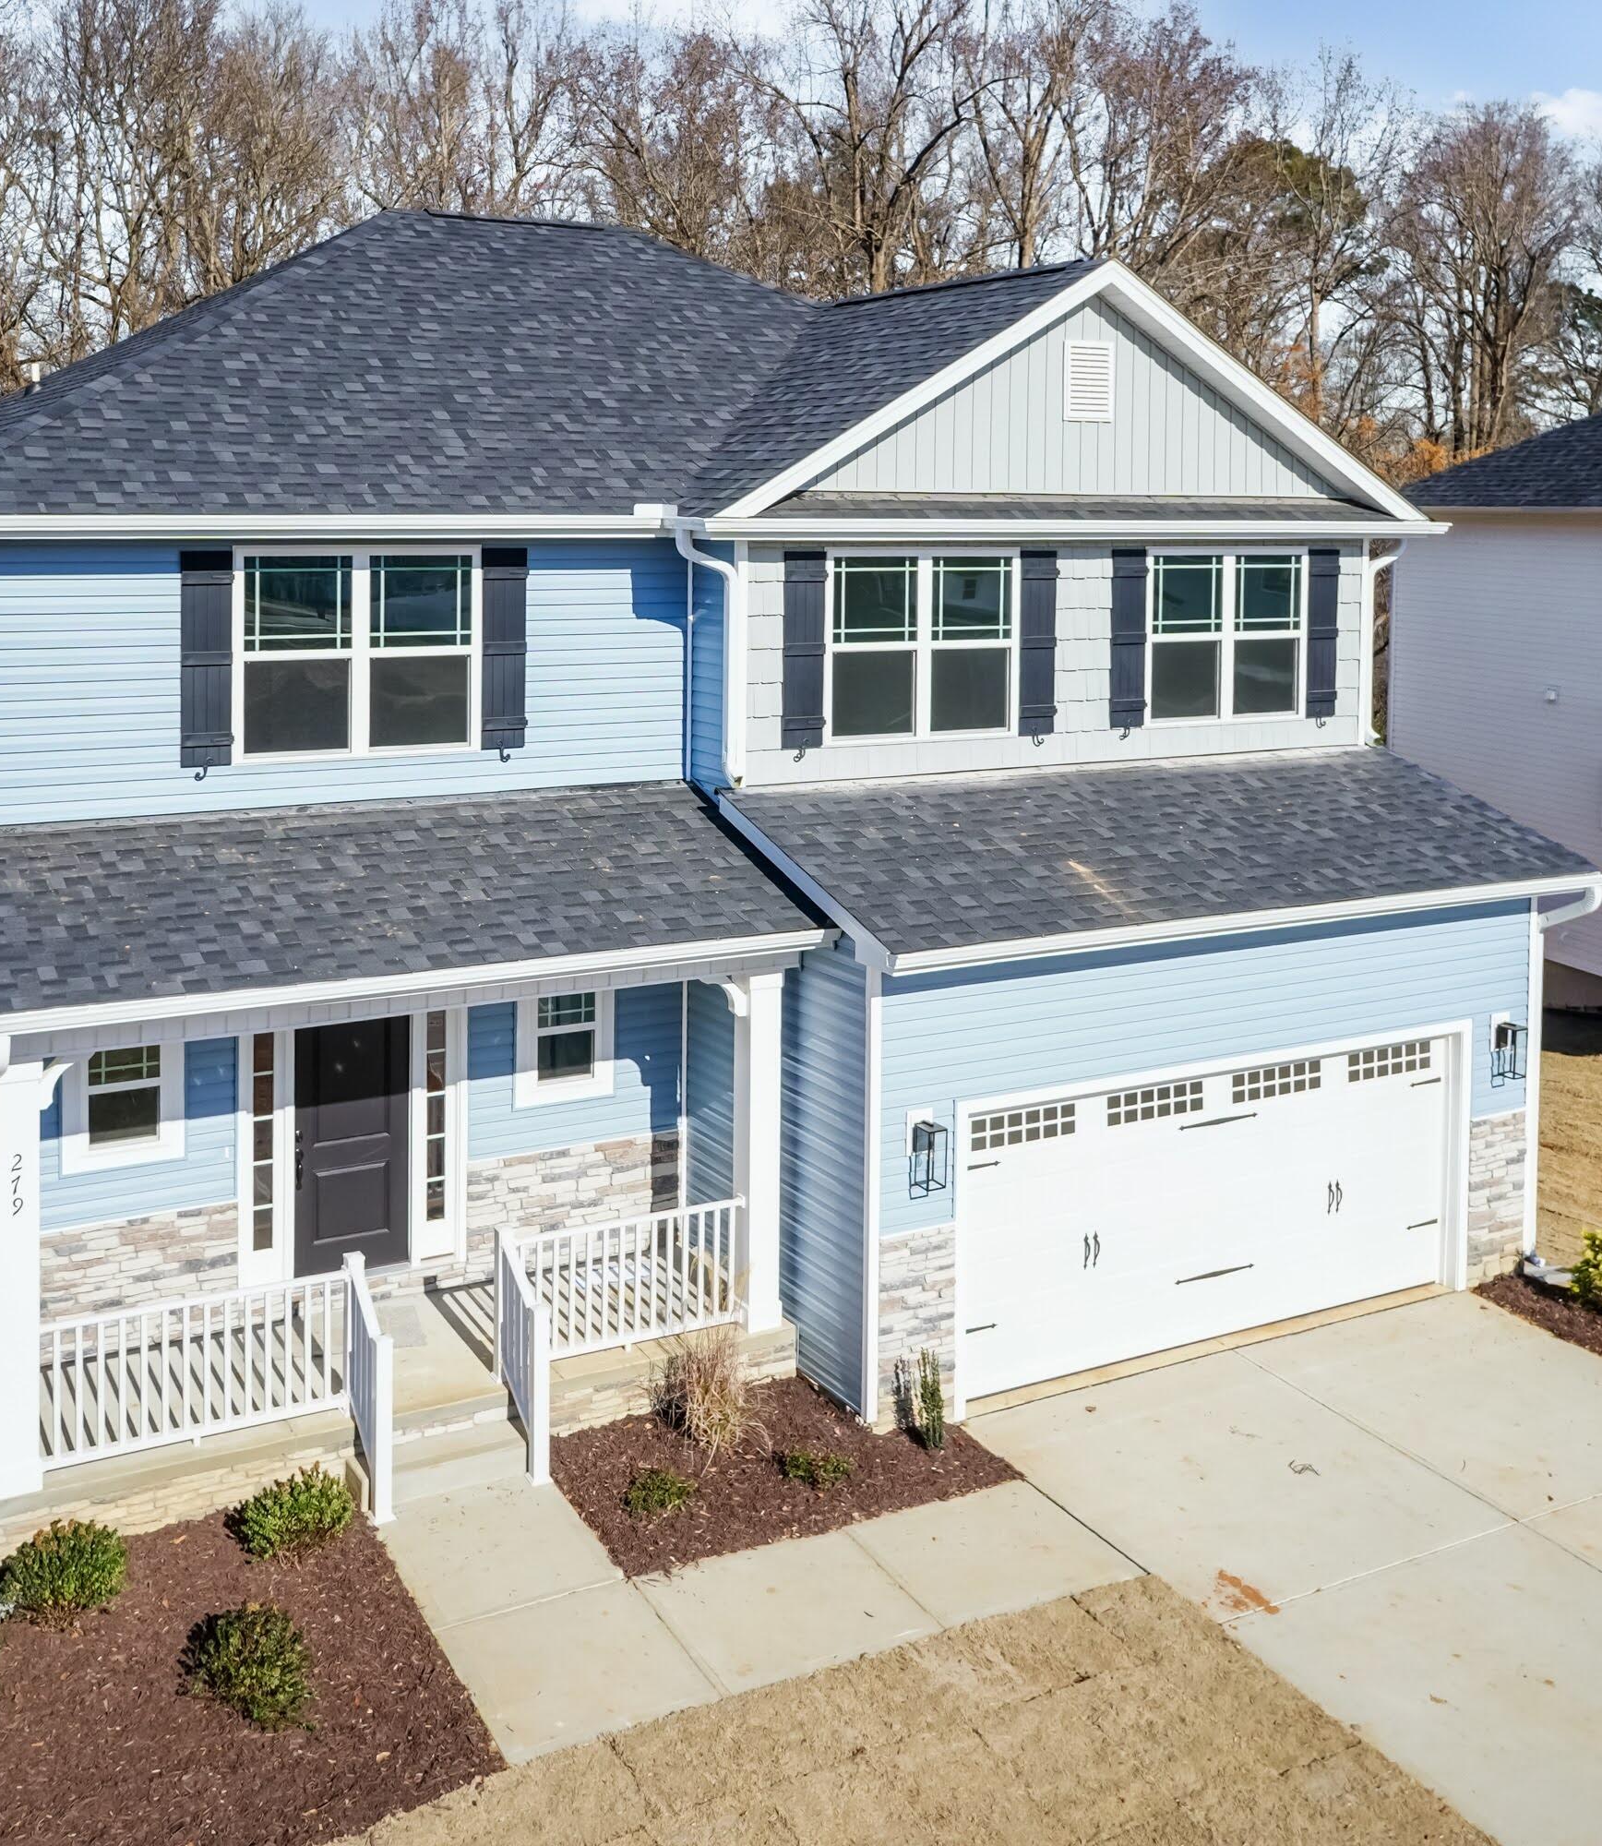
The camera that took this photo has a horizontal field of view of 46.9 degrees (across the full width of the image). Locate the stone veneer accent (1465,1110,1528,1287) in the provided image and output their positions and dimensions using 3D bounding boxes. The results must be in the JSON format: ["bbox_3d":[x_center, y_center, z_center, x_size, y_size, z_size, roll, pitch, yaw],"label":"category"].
[{"bbox_3d":[6.211,2.437,16.377,0.723,1.536,0.081,-5,11,-28],"label":"stone veneer accent"}]

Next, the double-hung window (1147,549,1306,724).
[{"bbox_3d":[3.981,-2.679,17.245,1.820,1.580,0.120,-5,11,-26],"label":"double-hung window"}]

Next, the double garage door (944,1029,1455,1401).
[{"bbox_3d":[3.357,2.325,15.077,4.900,2.200,0.150,-5,11,-26],"label":"double garage door"}]

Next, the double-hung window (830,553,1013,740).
[{"bbox_3d":[1.083,-2.391,15.858,1.871,1.627,0.110,-5,11,-28],"label":"double-hung window"}]

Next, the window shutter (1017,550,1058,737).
[{"bbox_3d":[2.116,-2.467,16.316,0.385,1.620,0.060,-5,11,-26],"label":"window shutter"}]

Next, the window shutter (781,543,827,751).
[{"bbox_3d":[0.041,-2.260,15.339,0.386,1.627,0.060,-5,11,-28],"label":"window shutter"}]

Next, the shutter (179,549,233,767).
[{"bbox_3d":[-4.471,-1.985,13.904,0.366,1.627,0.060,-5,11,-28],"label":"shutter"}]

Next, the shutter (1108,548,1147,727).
[{"bbox_3d":[2.985,-2.575,16.731,0.385,1.600,0.060,-5,11,-26],"label":"shutter"}]

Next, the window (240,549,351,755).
[{"bbox_3d":[-3.916,-2.089,14.311,0.850,1.520,0.120,-5,11,-26],"label":"window"}]

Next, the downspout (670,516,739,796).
[{"bbox_3d":[-0.747,-2.161,15.130,0.340,2.200,0.550,-5,11,-26],"label":"downspout"}]

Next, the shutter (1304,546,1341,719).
[{"bbox_3d":[5.068,-2.786,17.847,0.376,1.627,0.060,-5,11,-28],"label":"shutter"}]

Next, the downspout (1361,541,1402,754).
[{"bbox_3d":[5.647,-2.688,17.919,0.220,2.000,0.420,-5,11,-26],"label":"downspout"}]

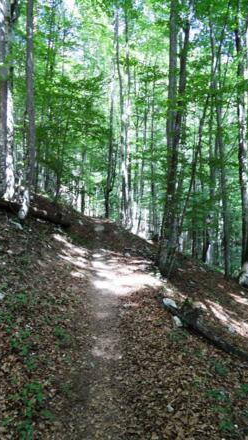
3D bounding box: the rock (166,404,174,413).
[{"bbox_3d":[0.360,1.493,2.416,0.058,0.045,0.055,1,1,9],"label":"rock"}]

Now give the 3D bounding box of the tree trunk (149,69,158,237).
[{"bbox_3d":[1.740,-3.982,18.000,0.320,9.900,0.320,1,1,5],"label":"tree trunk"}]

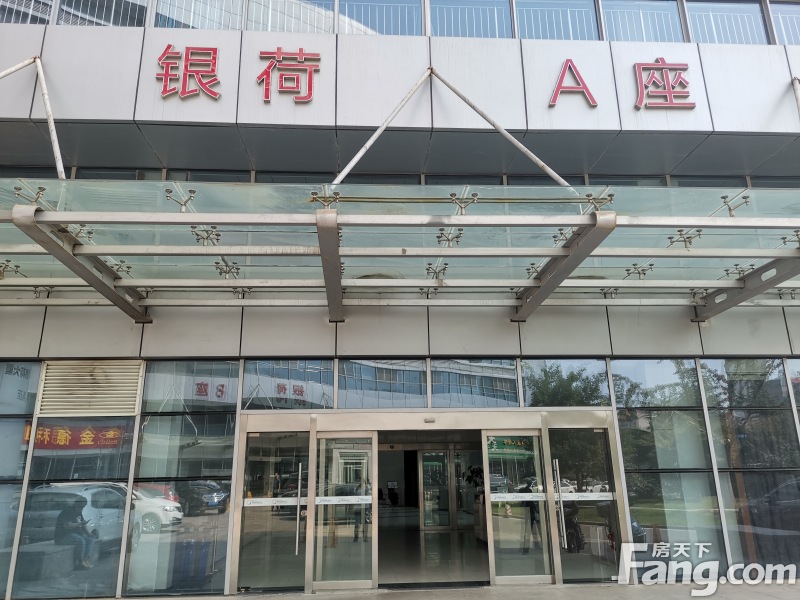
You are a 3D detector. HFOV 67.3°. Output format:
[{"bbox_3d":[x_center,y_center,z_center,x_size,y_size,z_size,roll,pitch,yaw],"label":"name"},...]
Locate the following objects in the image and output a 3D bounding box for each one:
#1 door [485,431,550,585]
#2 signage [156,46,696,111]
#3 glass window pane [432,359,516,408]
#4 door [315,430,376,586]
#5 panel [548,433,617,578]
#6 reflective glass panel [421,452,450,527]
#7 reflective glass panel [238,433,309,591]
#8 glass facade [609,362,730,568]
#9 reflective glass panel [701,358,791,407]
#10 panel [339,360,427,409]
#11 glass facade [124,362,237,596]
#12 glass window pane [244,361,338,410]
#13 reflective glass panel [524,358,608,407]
[{"bbox_3d":[1.723,3.000,8.781,0.933,2.113,0.060,0,-17,-4],"label":"door"},{"bbox_3d":[0.496,-3.343,9.057,8.126,0.963,0.120,0,-17,-4],"label":"signage"},{"bbox_3d":[1.184,1.341,9.570,1.392,0.754,0.060,0,-18,-3],"label":"glass window pane"},{"bbox_3d":[-0.768,2.944,8.513,0.904,2.103,0.070,0,-17,-4],"label":"door"},{"bbox_3d":[2.679,2.937,8.699,0.886,2.112,0.060,0,-17,-4],"label":"panel"},{"bbox_3d":[1.013,5.295,16.757,0.917,2.140,0.060,0,-17,-4],"label":"reflective glass panel"},{"bbox_3d":[-1.772,2.976,8.508,0.910,2.157,0.060,0,-17,-4],"label":"reflective glass panel"},{"bbox_3d":[4.043,2.460,9.052,1.392,3.194,0.080,0,-17,-4],"label":"glass facade"},{"bbox_3d":[5.405,1.303,9.358,1.359,0.765,0.060,0,-17,-4],"label":"reflective glass panel"},{"bbox_3d":[-0.254,1.278,9.126,1.356,0.746,0.060,0,-17,-4],"label":"panel"},{"bbox_3d":[-3.044,2.433,8.493,1.341,3.168,0.070,0,-17,-4],"label":"glass facade"},{"bbox_3d":[-1.743,1.335,9.406,1.425,0.760,0.060,0,-18,-3],"label":"glass window pane"},{"bbox_3d":[2.538,1.264,9.166,1.333,0.738,0.040,0,-17,-3],"label":"reflective glass panel"}]

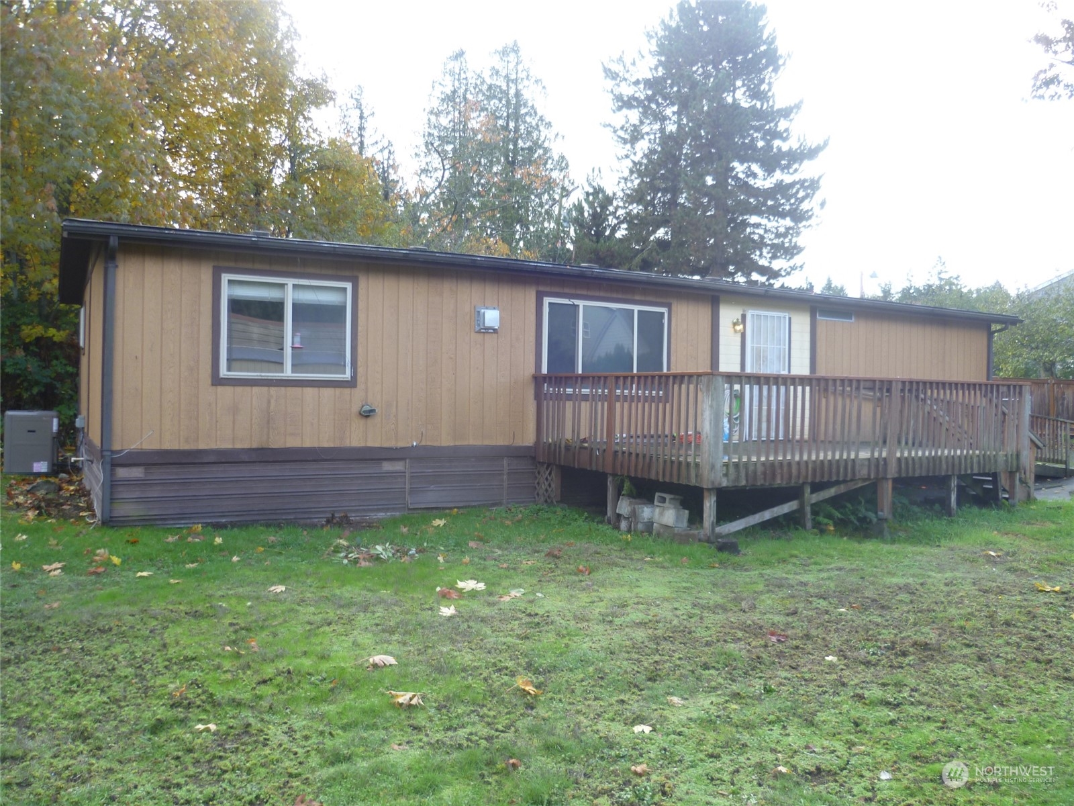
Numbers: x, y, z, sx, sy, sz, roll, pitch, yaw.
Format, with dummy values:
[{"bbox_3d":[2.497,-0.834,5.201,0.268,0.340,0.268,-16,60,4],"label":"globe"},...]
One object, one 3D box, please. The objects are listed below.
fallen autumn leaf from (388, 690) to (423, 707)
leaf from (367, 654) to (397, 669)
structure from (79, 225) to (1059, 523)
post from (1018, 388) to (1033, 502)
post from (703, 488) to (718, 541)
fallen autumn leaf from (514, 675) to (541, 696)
[{"bbox_3d":[-0.643,1.454,4.270,0.170,0.050,0.130,1,1,0],"label":"fallen autumn leaf"},{"bbox_3d":[-0.861,1.437,4.830,0.160,0.050,0.120,1,1,0],"label":"leaf"},{"bbox_3d":[0.533,-0.307,16.084,16.400,3.350,7.200,1,1,-29],"label":"structure"},{"bbox_3d":[6.605,0.562,11.750,0.100,1.540,0.100,1,1,-29],"label":"post"},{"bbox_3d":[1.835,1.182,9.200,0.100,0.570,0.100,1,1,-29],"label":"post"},{"bbox_3d":[-0.046,1.462,4.500,0.140,0.060,0.130,1,1,0],"label":"fallen autumn leaf"}]

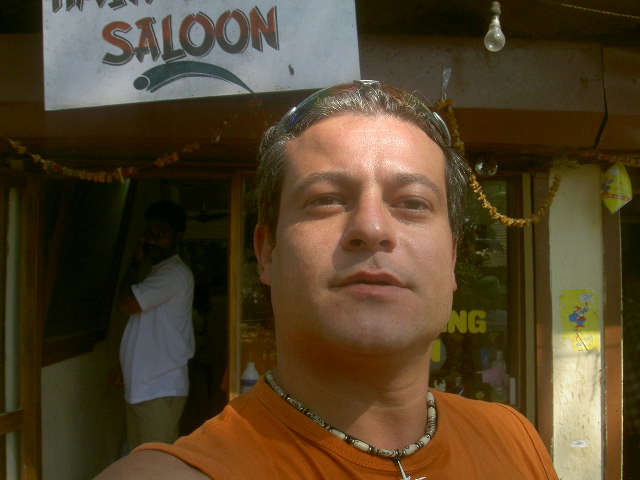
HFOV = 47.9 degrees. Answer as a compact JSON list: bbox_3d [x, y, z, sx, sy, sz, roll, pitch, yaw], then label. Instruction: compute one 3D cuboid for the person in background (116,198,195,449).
[{"bbox_3d":[-0.700,0.670,3.080,0.370,1.690,0.480,1,-3,-14],"label":"person in background"}]

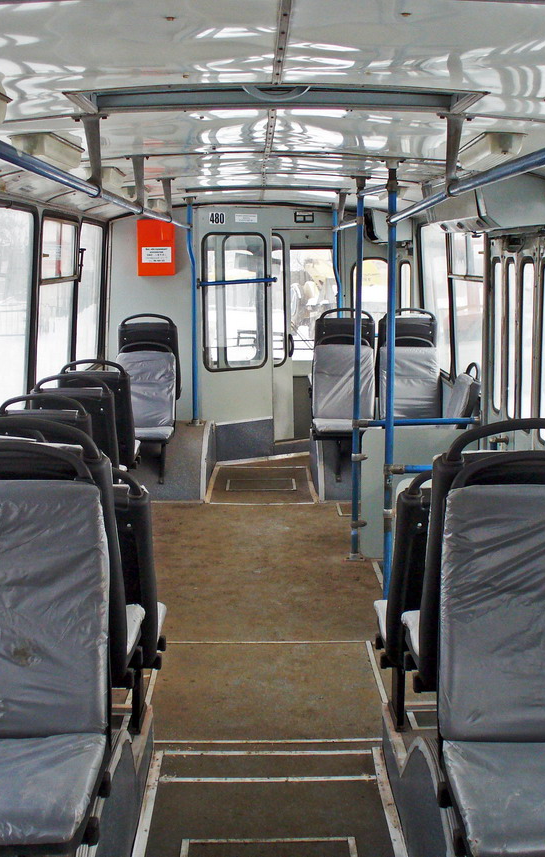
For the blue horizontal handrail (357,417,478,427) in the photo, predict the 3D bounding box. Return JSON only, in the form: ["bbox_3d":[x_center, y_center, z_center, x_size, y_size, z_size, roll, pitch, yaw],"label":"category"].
[{"bbox_3d":[0.767,-0.034,6.426,0.642,0.045,0.045,-2,8,-8],"label":"blue horizontal handrail"}]

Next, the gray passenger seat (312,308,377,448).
[{"bbox_3d":[0.472,-0.361,8.178,0.435,0.844,0.630,0,8,-1],"label":"gray passenger seat"}]

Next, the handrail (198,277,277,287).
[{"bbox_3d":[-0.260,-1.124,9.354,0.762,0.045,0.050,-9,12,-38],"label":"handrail"}]

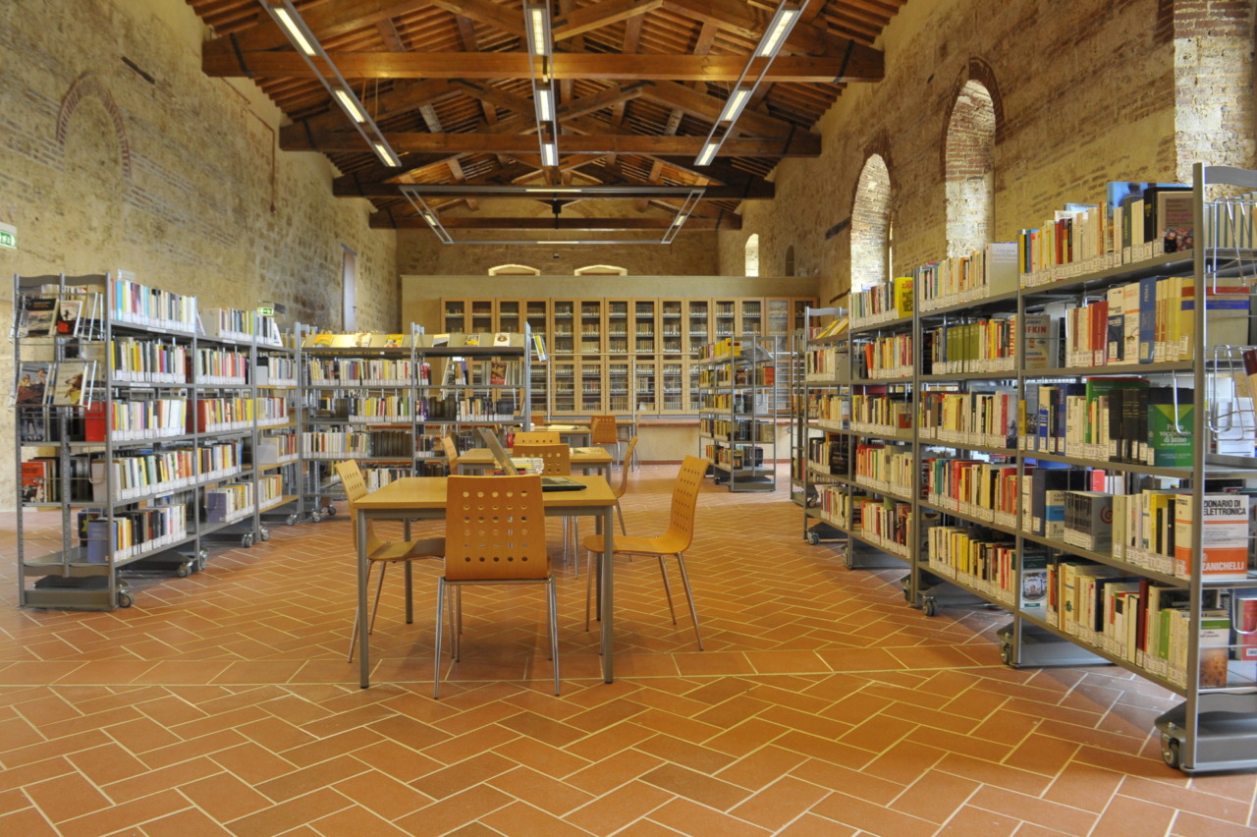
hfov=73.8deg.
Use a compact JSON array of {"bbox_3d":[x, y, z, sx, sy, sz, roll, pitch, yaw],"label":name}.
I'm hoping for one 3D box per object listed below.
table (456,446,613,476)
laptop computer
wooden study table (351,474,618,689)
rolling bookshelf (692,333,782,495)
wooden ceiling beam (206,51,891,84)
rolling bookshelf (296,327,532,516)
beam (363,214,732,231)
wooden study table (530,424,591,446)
[{"bbox_3d":[-0.654,0.622,6.028,1.020,0.736,1.000,0,2,-5],"label":"table"},{"bbox_3d":[-0.434,0.178,3.751,0.405,0.268,0.360,-1,2,-18],"label":"laptop computer"},{"bbox_3d":[-0.596,0.680,3.792,1.020,0.736,1.000,0,2,-5],"label":"wooden study table"},{"bbox_3d":[1.390,-0.084,10.972,0.550,1.850,2.100,0,2,-5],"label":"rolling bookshelf"},{"bbox_3d":[-1.202,-5.177,12.318,10.000,0.290,0.220,0,2,-2],"label":"wooden ceiling beam"},{"bbox_3d":[-1.994,0.029,7.993,2.120,1.830,0.510,0,2,-2],"label":"rolling bookshelf"},{"bbox_3d":[-1.957,-5.255,22.670,10.000,0.285,0.220,0,2,-3],"label":"beam"},{"bbox_3d":[-0.983,0.512,10.287,1.020,0.736,1.000,0,2,-5],"label":"wooden study table"}]

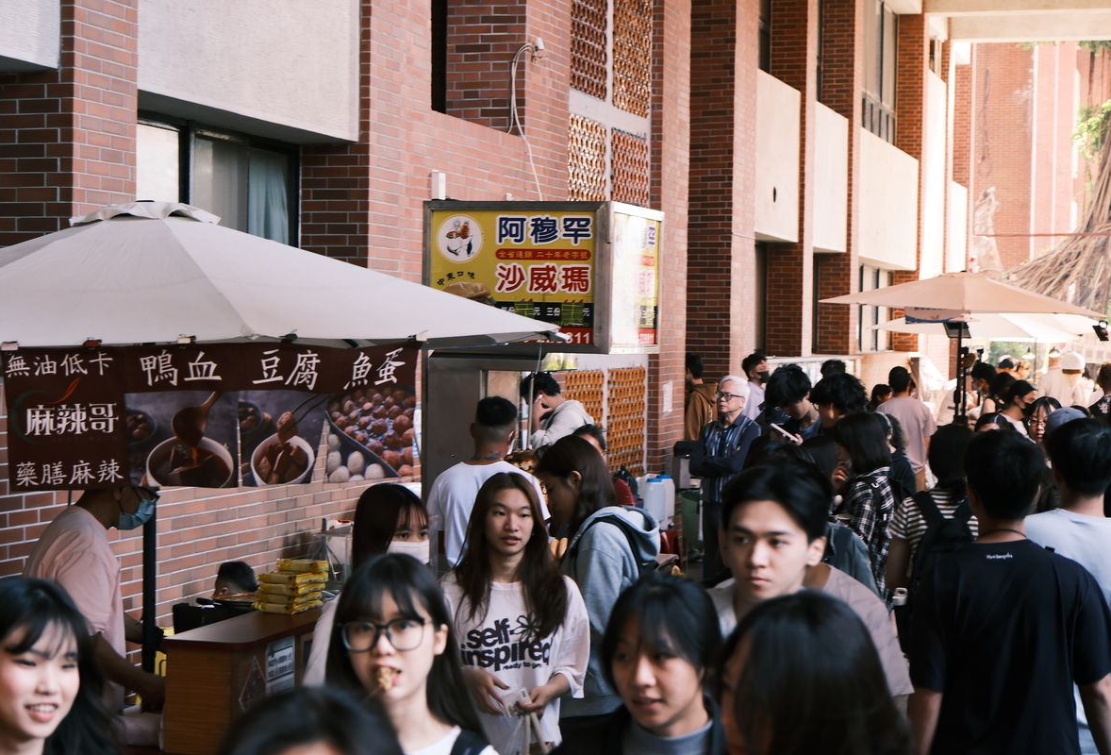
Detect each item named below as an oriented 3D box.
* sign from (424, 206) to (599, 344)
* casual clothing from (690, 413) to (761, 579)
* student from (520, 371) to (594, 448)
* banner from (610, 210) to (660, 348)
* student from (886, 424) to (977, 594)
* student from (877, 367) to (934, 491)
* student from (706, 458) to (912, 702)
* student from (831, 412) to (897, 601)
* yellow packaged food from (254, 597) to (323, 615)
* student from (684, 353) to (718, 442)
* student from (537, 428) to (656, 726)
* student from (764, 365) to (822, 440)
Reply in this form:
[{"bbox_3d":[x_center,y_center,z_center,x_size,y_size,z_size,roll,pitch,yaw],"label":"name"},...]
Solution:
[{"bbox_3d":[-0.193,-0.481,10.364,0.869,0.684,0.100,1,1,17],"label":"sign"},{"bbox_3d":[1.041,0.923,13.514,0.460,1.400,0.290,1,1,27],"label":"casual clothing"},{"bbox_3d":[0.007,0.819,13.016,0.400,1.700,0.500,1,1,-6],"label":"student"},{"bbox_3d":[0.346,-0.454,10.279,0.080,0.650,0.800,1,1,17],"label":"banner"},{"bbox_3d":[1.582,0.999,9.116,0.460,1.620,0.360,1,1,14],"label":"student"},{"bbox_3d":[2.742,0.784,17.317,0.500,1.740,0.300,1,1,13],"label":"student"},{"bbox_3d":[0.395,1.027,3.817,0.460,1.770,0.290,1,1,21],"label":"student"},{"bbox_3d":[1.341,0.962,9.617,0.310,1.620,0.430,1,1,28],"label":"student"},{"bbox_3d":[-0.815,0.693,6.714,0.125,0.032,0.200,1,1,19],"label":"yellow packaged food"},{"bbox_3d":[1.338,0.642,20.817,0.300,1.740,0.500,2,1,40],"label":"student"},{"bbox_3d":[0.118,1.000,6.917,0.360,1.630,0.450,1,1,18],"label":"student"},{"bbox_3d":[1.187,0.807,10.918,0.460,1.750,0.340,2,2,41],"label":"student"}]

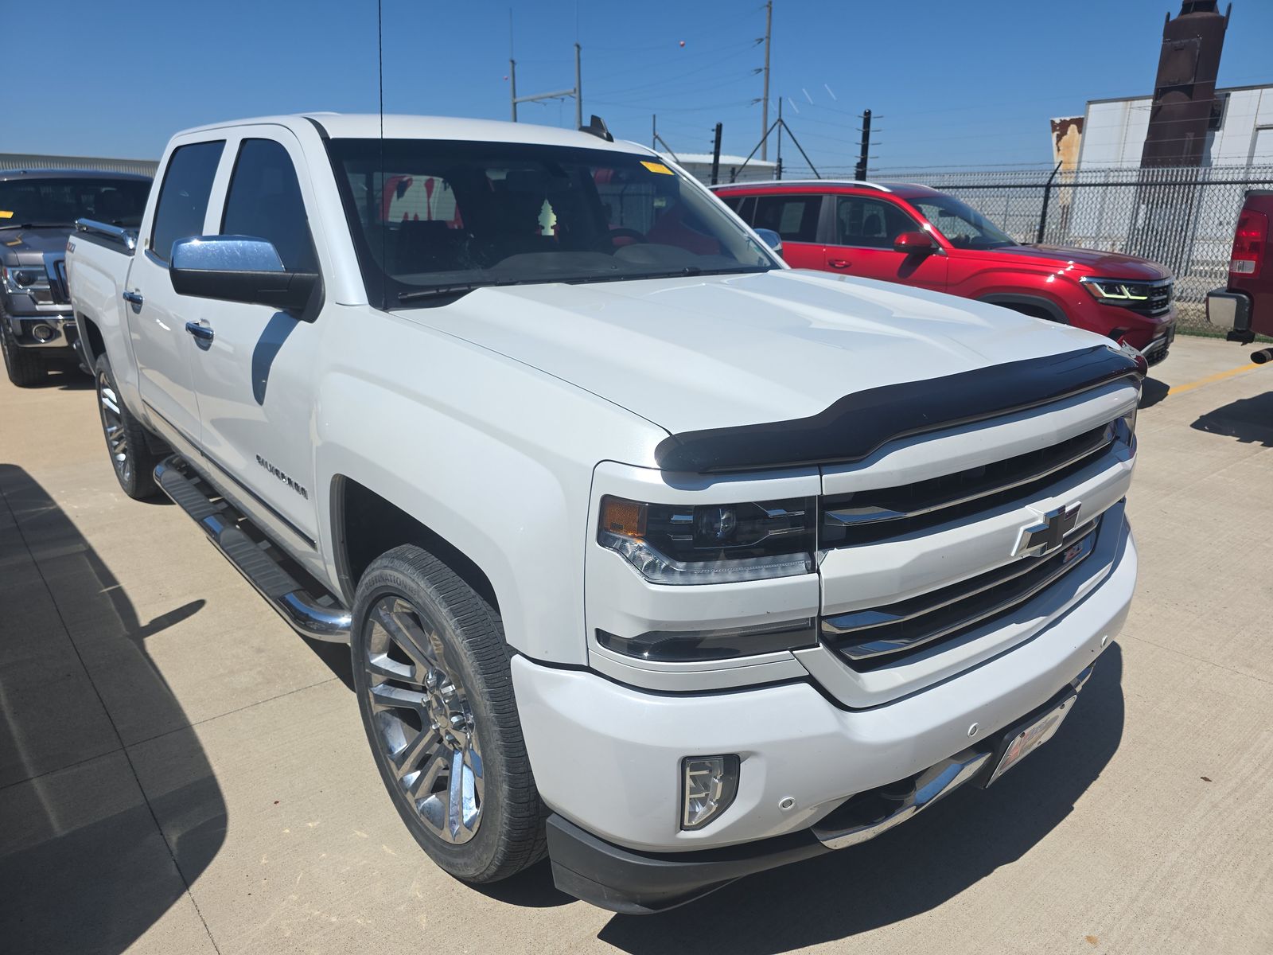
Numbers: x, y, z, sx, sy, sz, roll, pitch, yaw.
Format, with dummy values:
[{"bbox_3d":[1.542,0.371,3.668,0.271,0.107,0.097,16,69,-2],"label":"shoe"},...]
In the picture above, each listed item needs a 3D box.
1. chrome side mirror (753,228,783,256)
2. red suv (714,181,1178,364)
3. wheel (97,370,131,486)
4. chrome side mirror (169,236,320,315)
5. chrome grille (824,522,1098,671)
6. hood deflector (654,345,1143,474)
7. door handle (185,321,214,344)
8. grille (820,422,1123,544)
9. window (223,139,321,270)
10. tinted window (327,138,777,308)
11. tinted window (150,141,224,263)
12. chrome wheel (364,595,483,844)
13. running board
[{"bbox_3d":[0.528,-0.910,3.469,0.340,0.225,0.220,-14,22,-38],"label":"chrome side mirror"},{"bbox_3d":[2.390,-1.965,8.270,4.970,1.730,1.990,14,22,36],"label":"red suv"},{"bbox_3d":[-2.800,-0.300,4.743,0.220,0.610,0.610,-14,23,-38],"label":"wheel"},{"bbox_3d":[-1.029,-0.534,2.222,0.340,0.225,0.220,-14,22,-38],"label":"chrome side mirror"},{"bbox_3d":[0.820,0.215,1.883,1.160,0.180,0.150,-14,23,-38],"label":"chrome grille"},{"bbox_3d":[0.733,-0.182,1.779,1.750,0.130,0.270,-14,22,-38],"label":"hood deflector"},{"bbox_3d":[-1.468,-0.498,2.854,0.060,0.050,0.220,-14,23,-38],"label":"door handle"},{"bbox_3d":[0.787,-0.014,1.762,1.170,0.130,0.170,-14,22,-38],"label":"grille"},{"bbox_3d":[-1.125,-0.840,2.642,0.050,0.490,0.970,11,6,-43],"label":"window"},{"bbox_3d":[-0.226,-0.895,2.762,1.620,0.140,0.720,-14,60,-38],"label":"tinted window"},{"bbox_3d":[-1.809,-1.094,3.404,0.050,0.490,0.770,11,6,-43],"label":"tinted window"},{"bbox_3d":[-0.416,0.527,2.009,0.230,0.590,0.590,-14,22,-38],"label":"chrome wheel"},{"bbox_3d":[-1.414,0.184,3.034,0.220,0.120,2.160,-14,22,-38],"label":"running board"}]

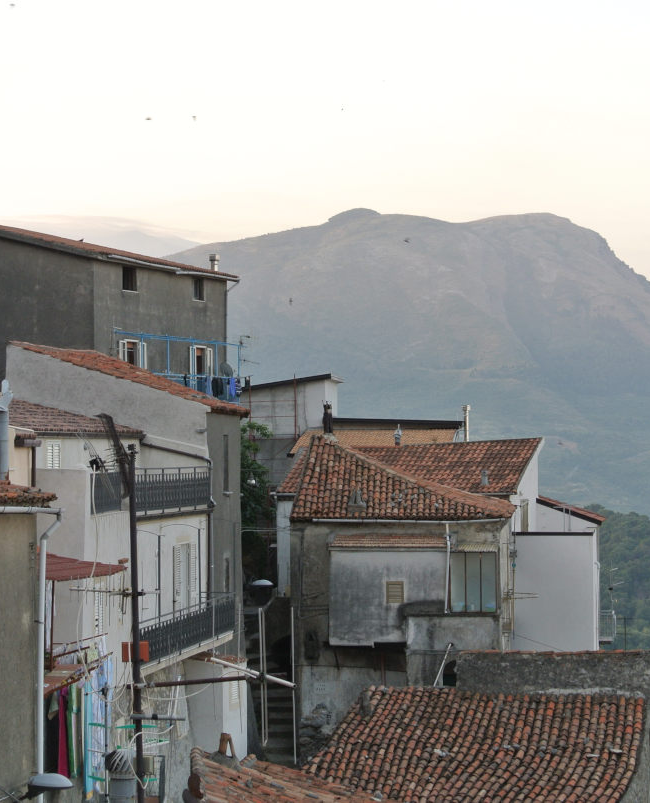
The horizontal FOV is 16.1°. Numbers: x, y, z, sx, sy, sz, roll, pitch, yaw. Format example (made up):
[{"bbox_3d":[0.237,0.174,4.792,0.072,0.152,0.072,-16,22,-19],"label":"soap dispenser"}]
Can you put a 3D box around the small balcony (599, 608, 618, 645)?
[{"bbox_3d":[9.789,7.786,79.500,0.650,1.150,1.400,0,-1,-3],"label":"small balcony"}]

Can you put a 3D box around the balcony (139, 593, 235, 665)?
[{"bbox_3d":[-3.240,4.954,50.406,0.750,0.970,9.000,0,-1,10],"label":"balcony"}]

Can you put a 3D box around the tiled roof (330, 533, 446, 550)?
[{"bbox_3d":[1.745,3.927,64.500,3.300,0.420,1.150,0,-1,9],"label":"tiled roof"}]

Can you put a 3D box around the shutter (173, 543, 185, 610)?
[{"bbox_3d":[-3.356,4.353,52.750,0.080,2.100,0.550,0,-1,10],"label":"shutter"}]

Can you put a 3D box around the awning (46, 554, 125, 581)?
[{"bbox_3d":[-5.120,3.000,42.100,1.950,0.420,4.400,0,-1,10],"label":"awning"}]

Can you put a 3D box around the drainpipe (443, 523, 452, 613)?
[{"bbox_3d":[3.517,4.766,66.100,0.140,2.600,0.180,2,-1,0],"label":"drainpipe"}]

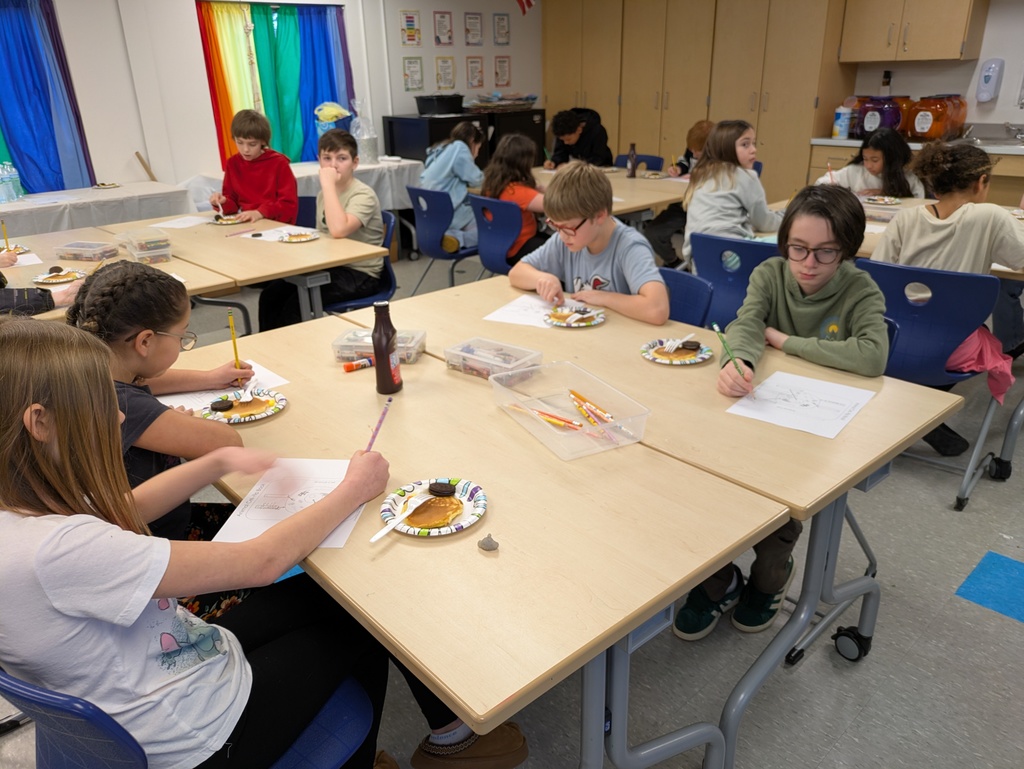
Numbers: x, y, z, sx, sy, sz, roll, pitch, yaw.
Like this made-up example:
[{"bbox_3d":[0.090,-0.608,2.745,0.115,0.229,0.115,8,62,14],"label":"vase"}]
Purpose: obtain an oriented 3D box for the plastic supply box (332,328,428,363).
[{"bbox_3d":[-0.324,-0.091,1.841,0.210,0.057,0.112,2,22,7],"label":"plastic supply box"}]

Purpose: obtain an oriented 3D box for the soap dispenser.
[{"bbox_3d":[3.043,-1.930,4.702,0.110,0.270,0.125,-19,28,-37],"label":"soap dispenser"}]

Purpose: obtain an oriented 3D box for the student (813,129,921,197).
[{"bbox_3d":[1.973,-0.855,4.076,0.620,1.060,0.500,-19,28,-37],"label":"student"}]

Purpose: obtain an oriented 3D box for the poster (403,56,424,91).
[{"bbox_3d":[-0.864,-2.737,6.533,0.208,0.278,0.010,-20,29,-36],"label":"poster"}]

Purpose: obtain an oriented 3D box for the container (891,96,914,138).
[{"bbox_3d":[2.872,-1.983,5.484,0.250,0.290,0.250,-22,30,-40],"label":"container"}]

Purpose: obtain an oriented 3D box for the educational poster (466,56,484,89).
[{"bbox_3d":[-0.338,-2.957,7.015,0.210,0.272,0.010,-22,30,-40],"label":"educational poster"}]

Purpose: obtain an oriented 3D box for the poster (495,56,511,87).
[{"bbox_3d":[-0.083,-3.082,7.296,0.010,0.276,0.213,20,31,41],"label":"poster"}]

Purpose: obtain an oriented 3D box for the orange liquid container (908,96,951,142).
[{"bbox_3d":[2.812,-1.797,4.985,0.250,0.285,0.250,20,31,41],"label":"orange liquid container"}]

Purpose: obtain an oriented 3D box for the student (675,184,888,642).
[{"bbox_3d":[0.661,0.106,1.833,0.590,1.165,0.420,-21,30,-38],"label":"student"}]

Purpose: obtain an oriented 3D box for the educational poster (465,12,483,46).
[{"bbox_3d":[-0.347,-3.300,6.871,0.210,0.272,0.010,-22,30,-40],"label":"educational poster"}]

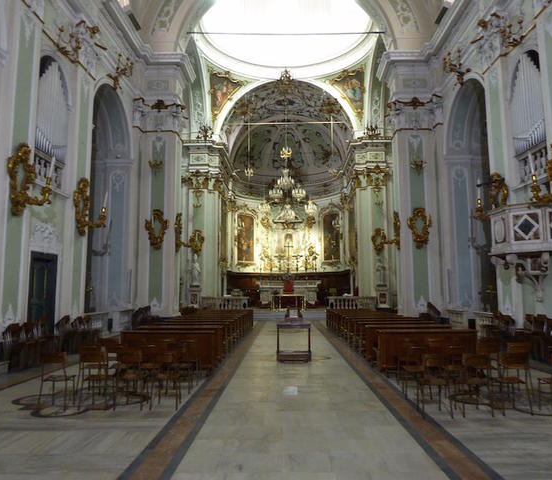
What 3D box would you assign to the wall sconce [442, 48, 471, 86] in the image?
[{"bbox_3d":[6.546,-6.332,17.078,0.780,1.250,0.850,-1,-7,1],"label":"wall sconce"}]

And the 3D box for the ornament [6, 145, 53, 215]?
[{"bbox_3d":[-5.869,-1.454,11.244,0.720,1.870,0.920,-1,-7,1],"label":"ornament"}]

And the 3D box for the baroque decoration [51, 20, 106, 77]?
[{"bbox_3d":[-5.776,-5.776,13.755,0.900,1.550,1.600,-1,-7,1],"label":"baroque decoration"}]

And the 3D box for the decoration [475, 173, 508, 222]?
[{"bbox_3d":[6.566,-1.169,14.317,0.720,1.840,0.920,-1,-7,1],"label":"decoration"}]

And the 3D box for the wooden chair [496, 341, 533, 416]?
[{"bbox_3d":[3.285,1.962,6.456,0.412,0.845,0.471,-1,-7,7],"label":"wooden chair"}]

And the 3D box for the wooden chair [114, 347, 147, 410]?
[{"bbox_3d":[-2.057,1.984,6.664,0.420,0.820,0.460,0,-6,1],"label":"wooden chair"}]

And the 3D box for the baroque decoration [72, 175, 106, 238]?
[{"bbox_3d":[-5.744,-1.056,14.511,0.850,1.850,1.080,0,-6,1],"label":"baroque decoration"}]

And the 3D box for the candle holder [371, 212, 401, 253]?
[{"bbox_3d":[4.973,-0.381,20.624,0.900,1.820,1.020,0,-6,1],"label":"candle holder"}]

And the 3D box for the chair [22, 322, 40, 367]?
[{"bbox_3d":[-5.499,2.339,10.332,0.450,0.940,0.540,0,-6,1],"label":"chair"}]

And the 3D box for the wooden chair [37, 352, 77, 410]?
[{"bbox_3d":[-3.145,2.024,6.700,0.412,0.835,0.471,0,-7,-3],"label":"wooden chair"}]

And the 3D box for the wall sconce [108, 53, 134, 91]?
[{"bbox_3d":[-5.741,-6.312,17.500,0.850,1.450,0.850,0,-6,1],"label":"wall sconce"}]

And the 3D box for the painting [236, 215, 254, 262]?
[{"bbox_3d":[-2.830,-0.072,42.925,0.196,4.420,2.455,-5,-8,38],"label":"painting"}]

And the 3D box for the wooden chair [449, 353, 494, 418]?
[{"bbox_3d":[2.641,1.928,6.306,0.420,0.820,0.460,-1,-7,1],"label":"wooden chair"}]

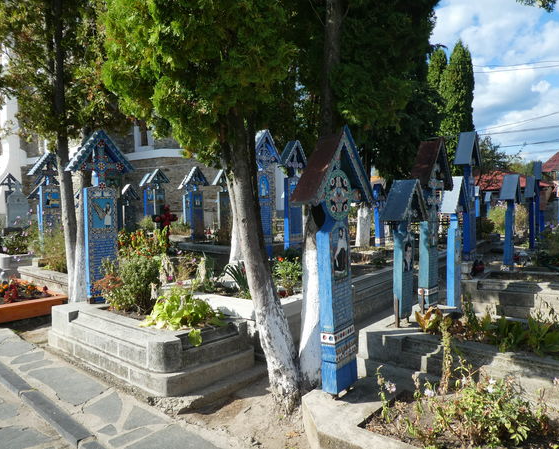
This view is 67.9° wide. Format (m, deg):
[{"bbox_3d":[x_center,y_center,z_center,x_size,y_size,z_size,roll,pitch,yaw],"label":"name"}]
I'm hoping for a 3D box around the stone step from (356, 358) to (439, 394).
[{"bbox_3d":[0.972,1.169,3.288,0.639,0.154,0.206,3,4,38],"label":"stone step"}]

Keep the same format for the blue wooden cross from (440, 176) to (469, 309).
[{"bbox_3d":[1.853,0.200,4.397,0.144,1.399,0.515,3,4,38],"label":"blue wooden cross"}]

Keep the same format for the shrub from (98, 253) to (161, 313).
[{"bbox_3d":[-1.628,0.637,4.475,0.515,0.588,0.536,3,4,38],"label":"shrub"}]

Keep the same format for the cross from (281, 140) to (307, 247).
[{"bbox_3d":[0.262,-0.525,7.501,0.175,1.964,0.618,3,4,38],"label":"cross"}]

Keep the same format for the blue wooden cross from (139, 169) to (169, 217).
[{"bbox_3d":[-3.511,-0.651,11.839,0.270,1.880,0.820,3,5,36],"label":"blue wooden cross"}]

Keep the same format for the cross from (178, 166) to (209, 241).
[{"bbox_3d":[-2.104,-0.517,10.340,0.260,1.840,0.800,3,5,36],"label":"cross"}]

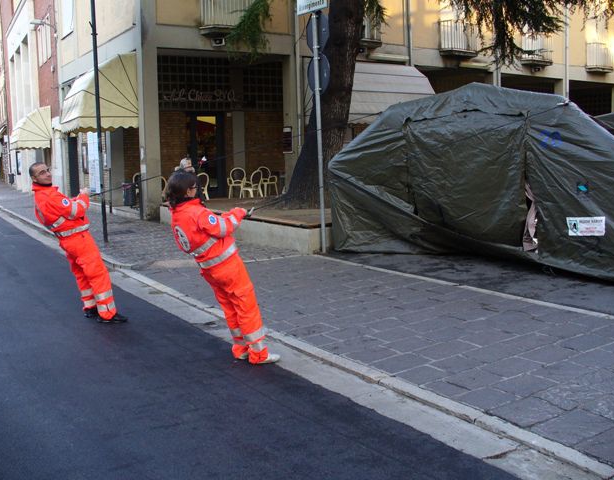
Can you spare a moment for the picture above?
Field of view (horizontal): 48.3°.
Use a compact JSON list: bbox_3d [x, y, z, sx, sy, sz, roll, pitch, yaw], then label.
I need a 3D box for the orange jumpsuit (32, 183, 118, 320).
[{"bbox_3d":[-2.470,0.129,7.420,0.560,1.470,0.560,-23,15,-25],"label":"orange jumpsuit"}]

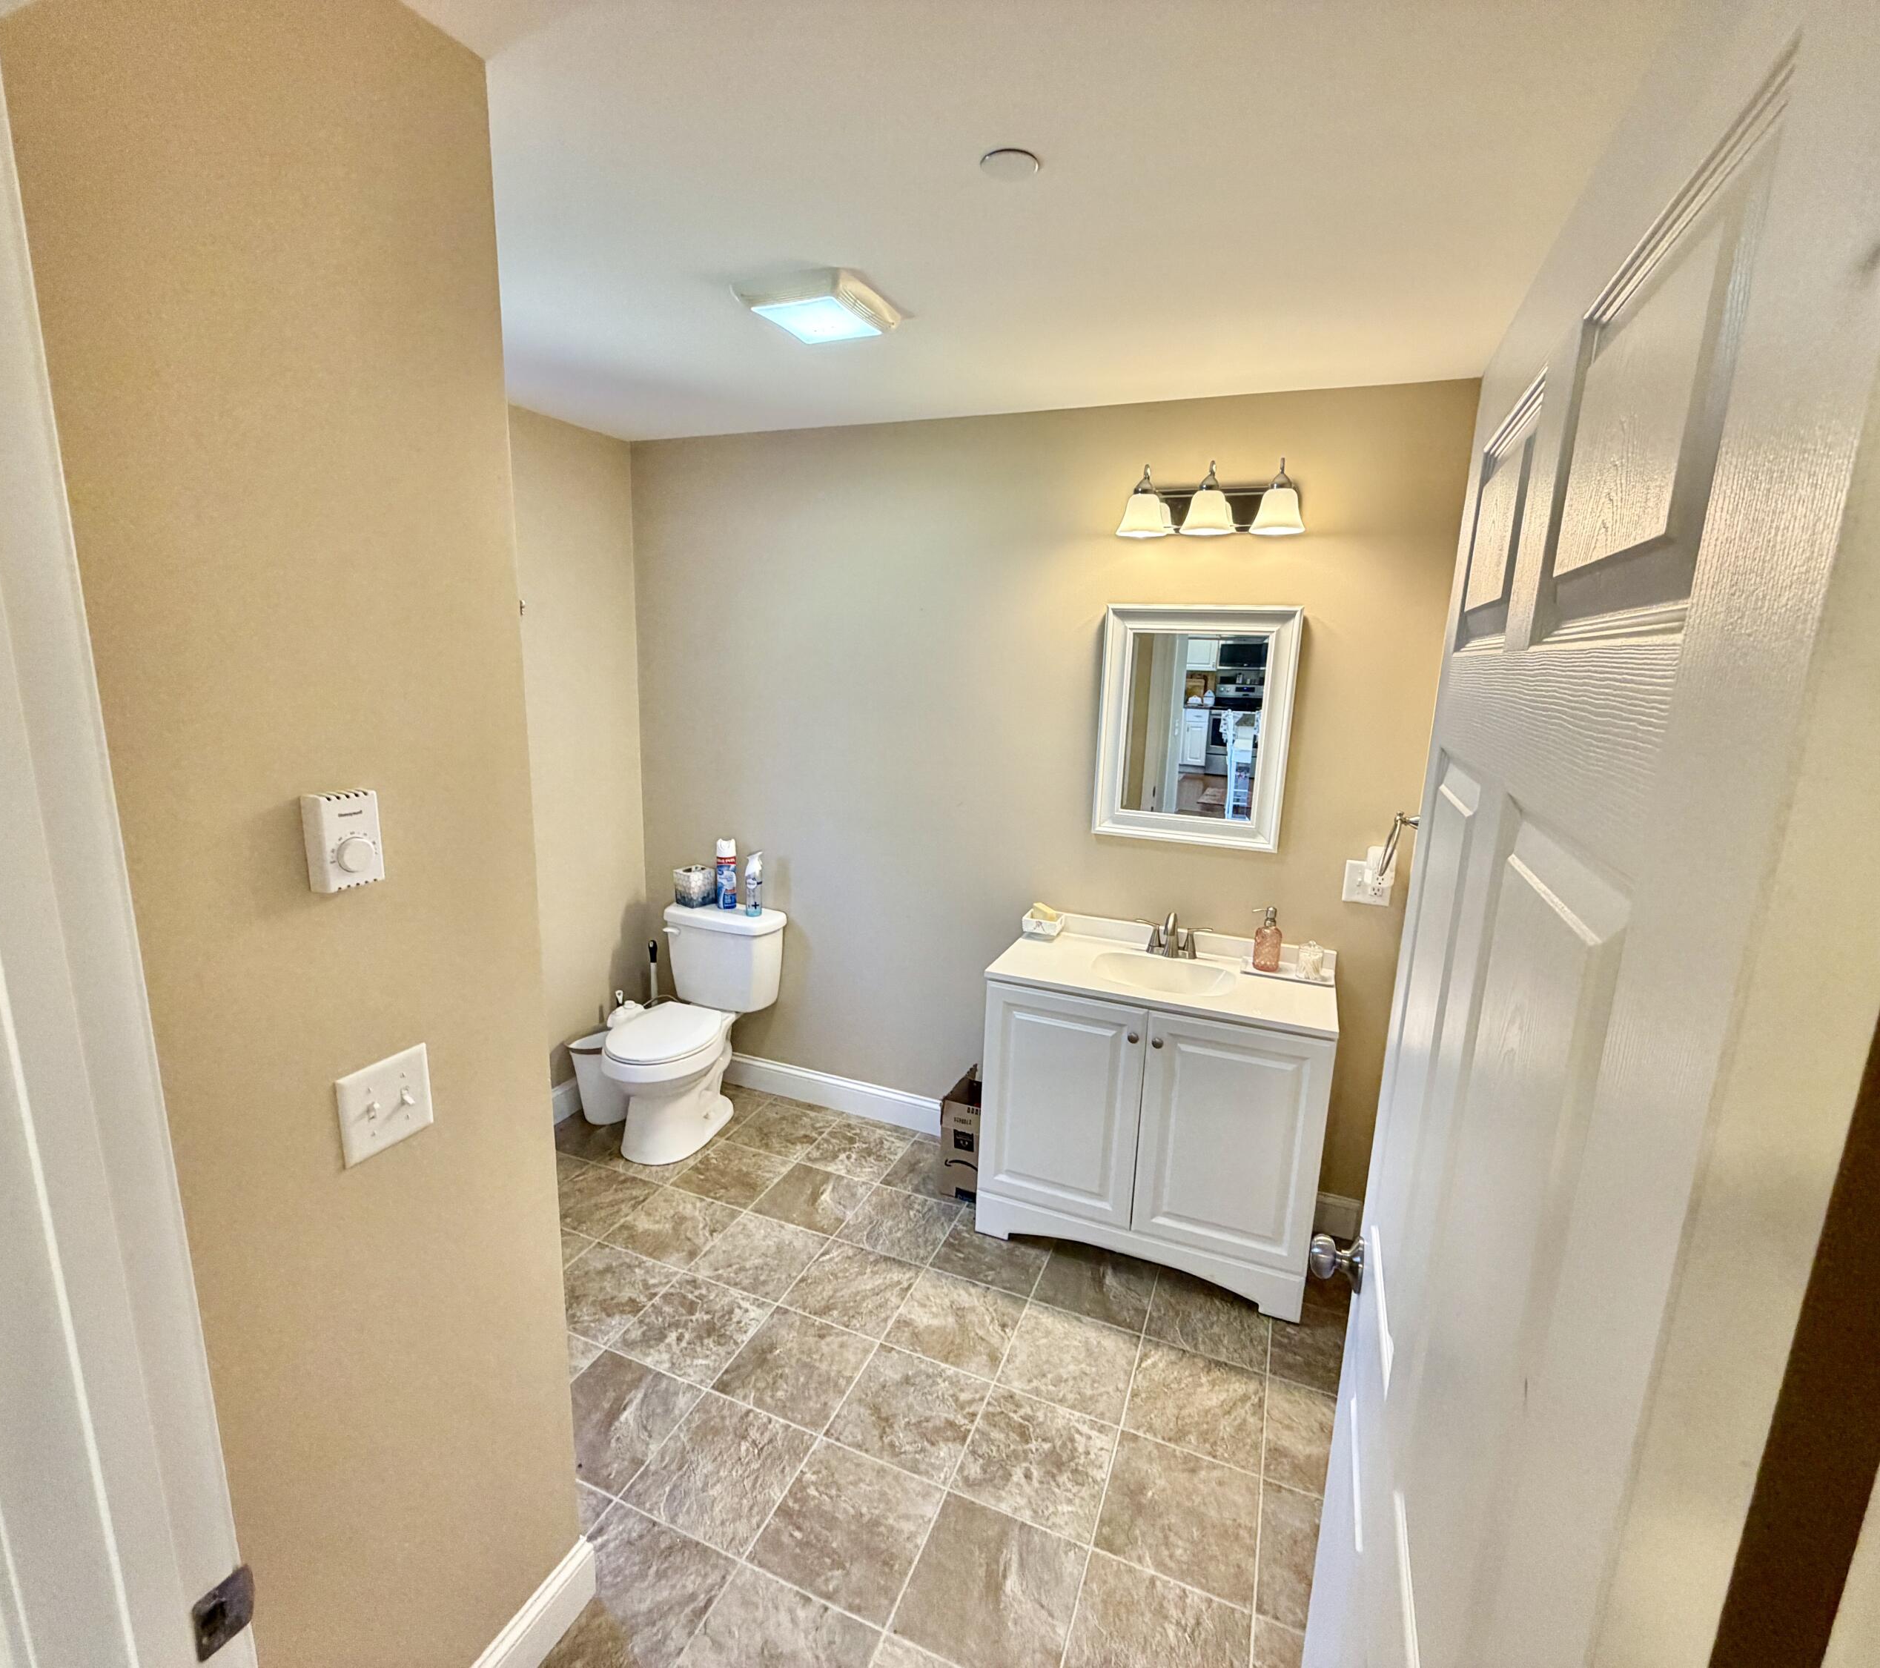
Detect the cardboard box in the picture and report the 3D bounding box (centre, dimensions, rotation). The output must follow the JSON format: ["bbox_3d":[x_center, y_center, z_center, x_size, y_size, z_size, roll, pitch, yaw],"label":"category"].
[{"bbox_3d":[0.130,0.983,2.974,0.140,0.335,0.290,7,13,22],"label":"cardboard box"}]

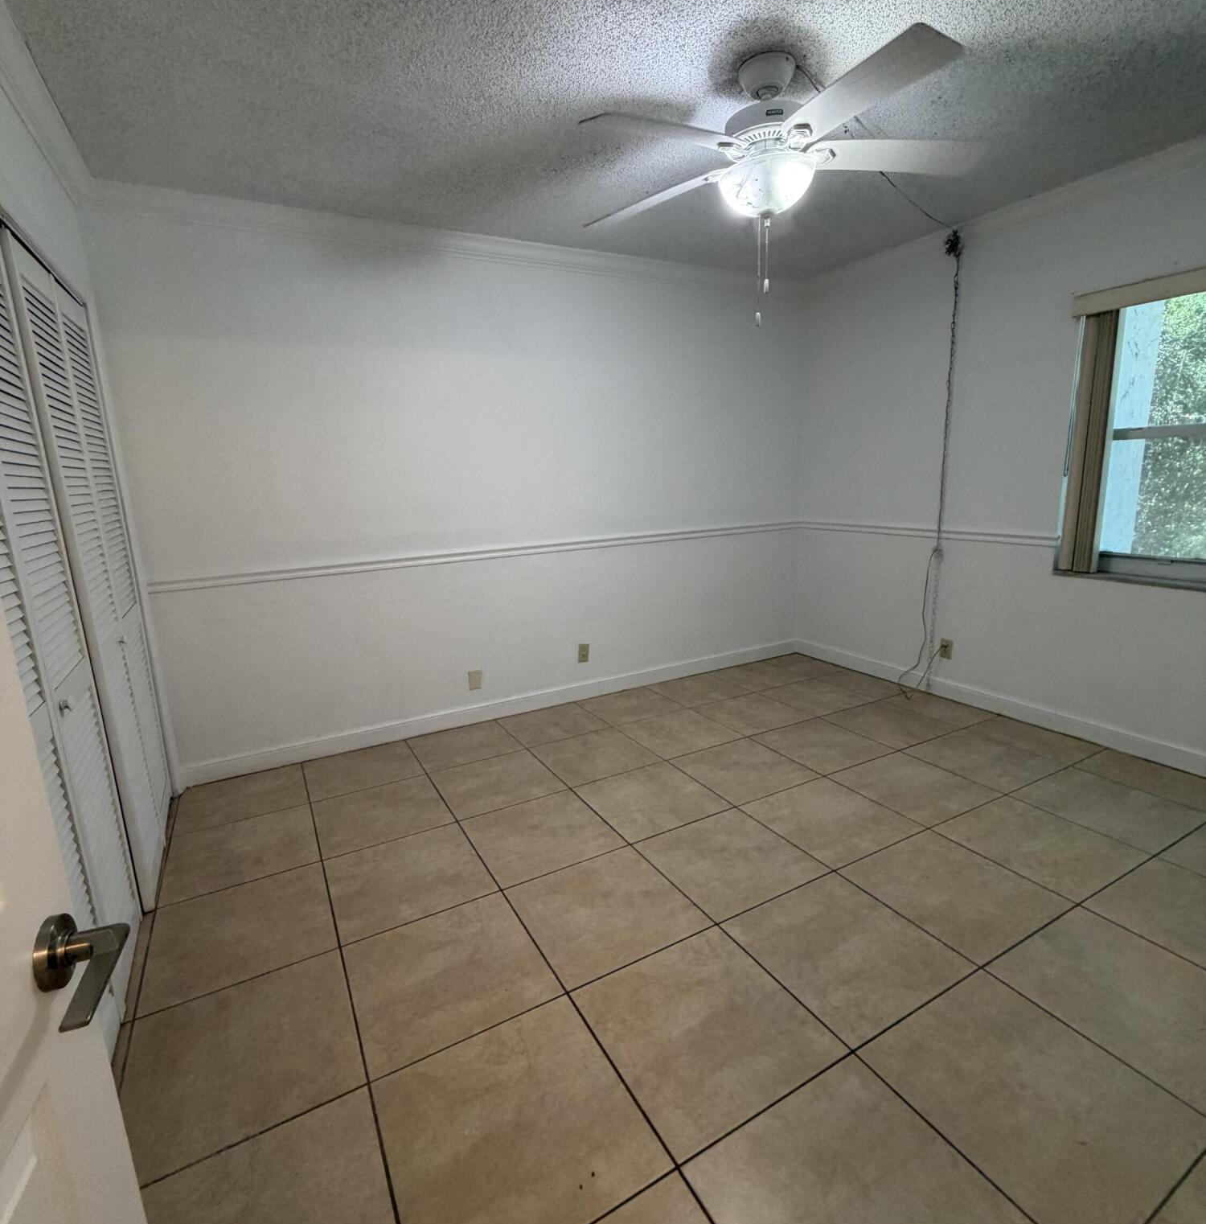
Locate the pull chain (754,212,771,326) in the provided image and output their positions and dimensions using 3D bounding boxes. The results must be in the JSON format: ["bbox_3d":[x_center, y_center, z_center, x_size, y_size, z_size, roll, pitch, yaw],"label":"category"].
[{"bbox_3d":[0.491,-1.051,2.003,0.040,0.325,0.030,1,13,13],"label":"pull chain"}]

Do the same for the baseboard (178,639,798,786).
[{"bbox_3d":[-0.252,0.507,3.830,3.749,0.091,0.016,-9,14,-28],"label":"baseboard"}]

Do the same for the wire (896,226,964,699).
[{"bbox_3d":[1.788,-0.717,3.543,0.120,2.450,0.245,-9,14,-28],"label":"wire"}]

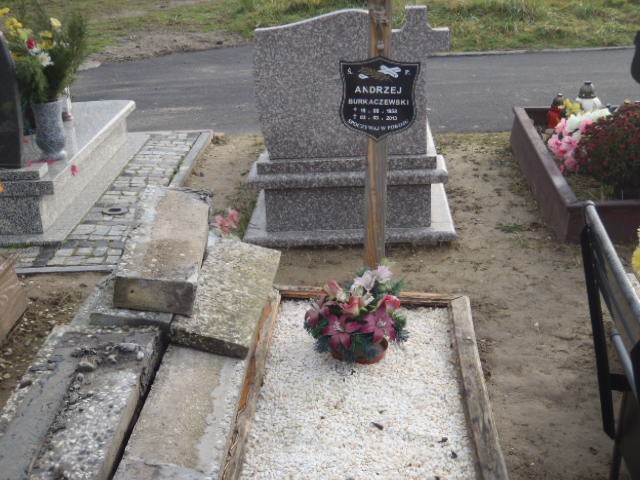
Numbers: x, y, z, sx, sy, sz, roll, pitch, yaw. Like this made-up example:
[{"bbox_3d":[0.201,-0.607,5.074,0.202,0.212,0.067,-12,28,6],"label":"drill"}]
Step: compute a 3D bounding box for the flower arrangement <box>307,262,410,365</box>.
[{"bbox_3d":[0.124,0.247,3.070,0.350,0.310,0.290,0,21,0],"label":"flower arrangement"}]

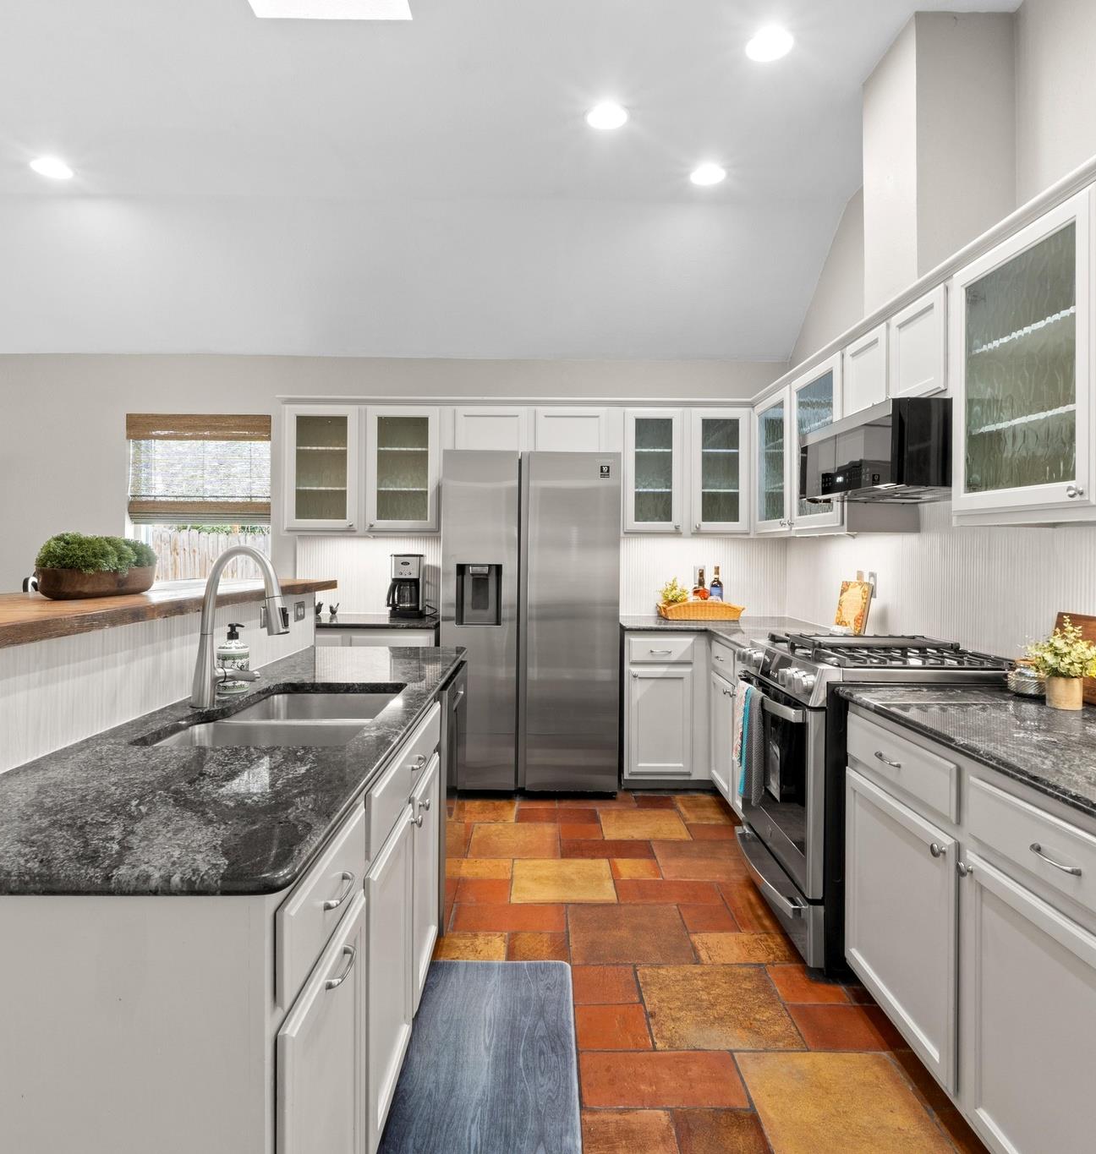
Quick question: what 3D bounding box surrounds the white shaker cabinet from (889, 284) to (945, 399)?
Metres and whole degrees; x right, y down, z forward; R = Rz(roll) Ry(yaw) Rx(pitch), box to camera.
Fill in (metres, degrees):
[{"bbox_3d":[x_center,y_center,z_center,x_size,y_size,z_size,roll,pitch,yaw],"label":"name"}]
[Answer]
[{"bbox_3d":[1.351,-0.721,2.319,0.333,0.335,0.350,0,2,-1],"label":"white shaker cabinet"}]

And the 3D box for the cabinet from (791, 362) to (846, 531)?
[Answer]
[{"bbox_3d":[1.353,-0.576,3.252,0.304,0.712,0.583,0,2,0],"label":"cabinet"}]

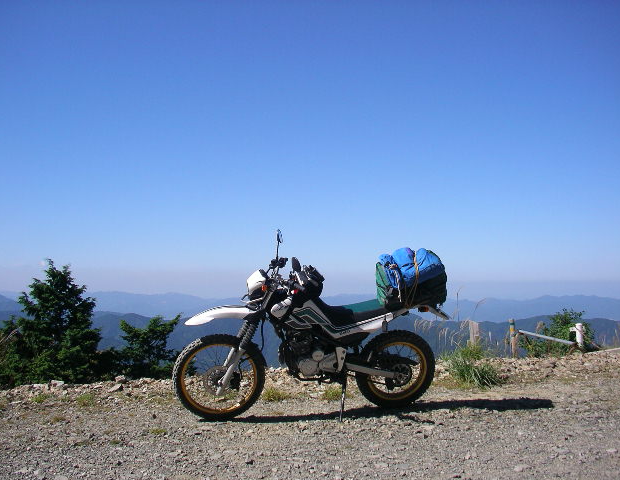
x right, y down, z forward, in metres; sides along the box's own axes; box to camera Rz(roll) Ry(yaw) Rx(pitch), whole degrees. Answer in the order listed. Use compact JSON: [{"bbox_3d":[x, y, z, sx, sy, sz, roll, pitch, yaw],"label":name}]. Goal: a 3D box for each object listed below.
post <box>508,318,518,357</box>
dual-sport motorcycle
[{"bbox_3d":[2.912,1.425,9.800,0.090,0.600,0.090,0,-4,0],"label":"post"},{"bbox_3d":[0.045,0.675,5.141,2.120,1.330,0.820,0,5,-9],"label":"dual-sport motorcycle"}]

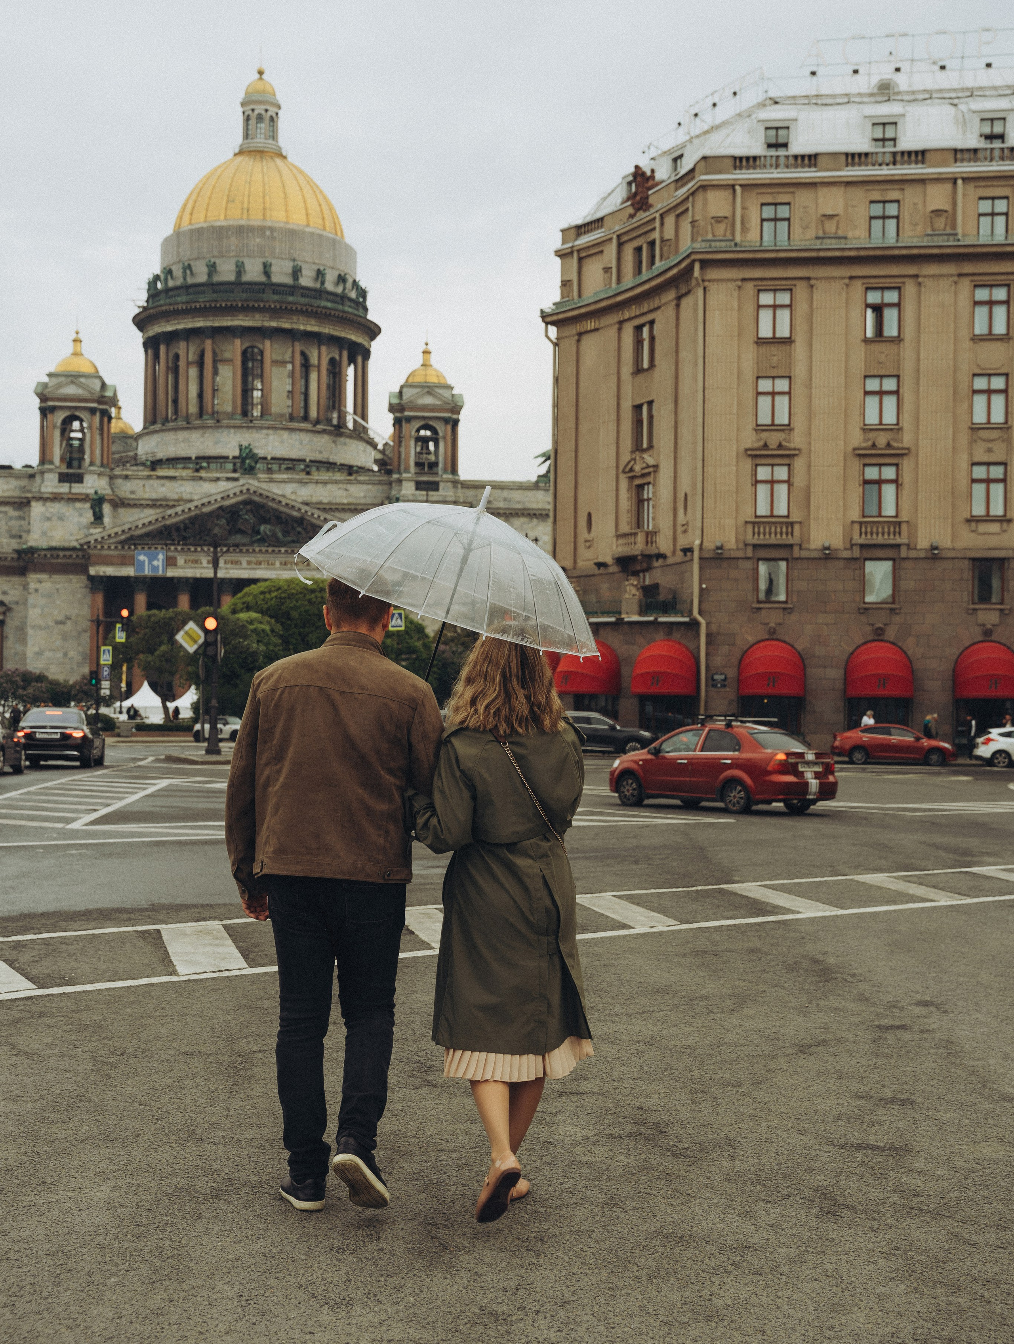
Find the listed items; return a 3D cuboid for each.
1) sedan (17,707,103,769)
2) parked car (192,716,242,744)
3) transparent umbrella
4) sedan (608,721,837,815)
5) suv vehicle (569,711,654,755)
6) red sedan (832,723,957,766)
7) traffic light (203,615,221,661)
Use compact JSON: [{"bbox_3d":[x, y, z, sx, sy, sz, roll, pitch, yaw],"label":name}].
[{"bbox_3d":[-11.744,1.715,49.228,1.910,1.490,5.120,1,-1,-7],"label":"sedan"},{"bbox_3d":[-15.200,3.130,100.800,3.850,1.420,1.730,0,-1,27],"label":"parked car"},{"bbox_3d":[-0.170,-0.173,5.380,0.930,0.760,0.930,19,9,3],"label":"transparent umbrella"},{"bbox_3d":[3.633,1.605,32.100,1.710,1.570,4.310,2,-1,-40],"label":"sedan"},{"bbox_3d":[3.700,2.488,76.800,4.750,1.720,1.920,1,-1,7],"label":"suv vehicle"},{"bbox_3d":[13.610,2.522,65.300,4.420,1.470,1.730,1,-1,8],"label":"red sedan"},{"bbox_3d":[-8.979,-1.047,56.500,0.420,1.280,0.360,1,-1,-7],"label":"traffic light"}]

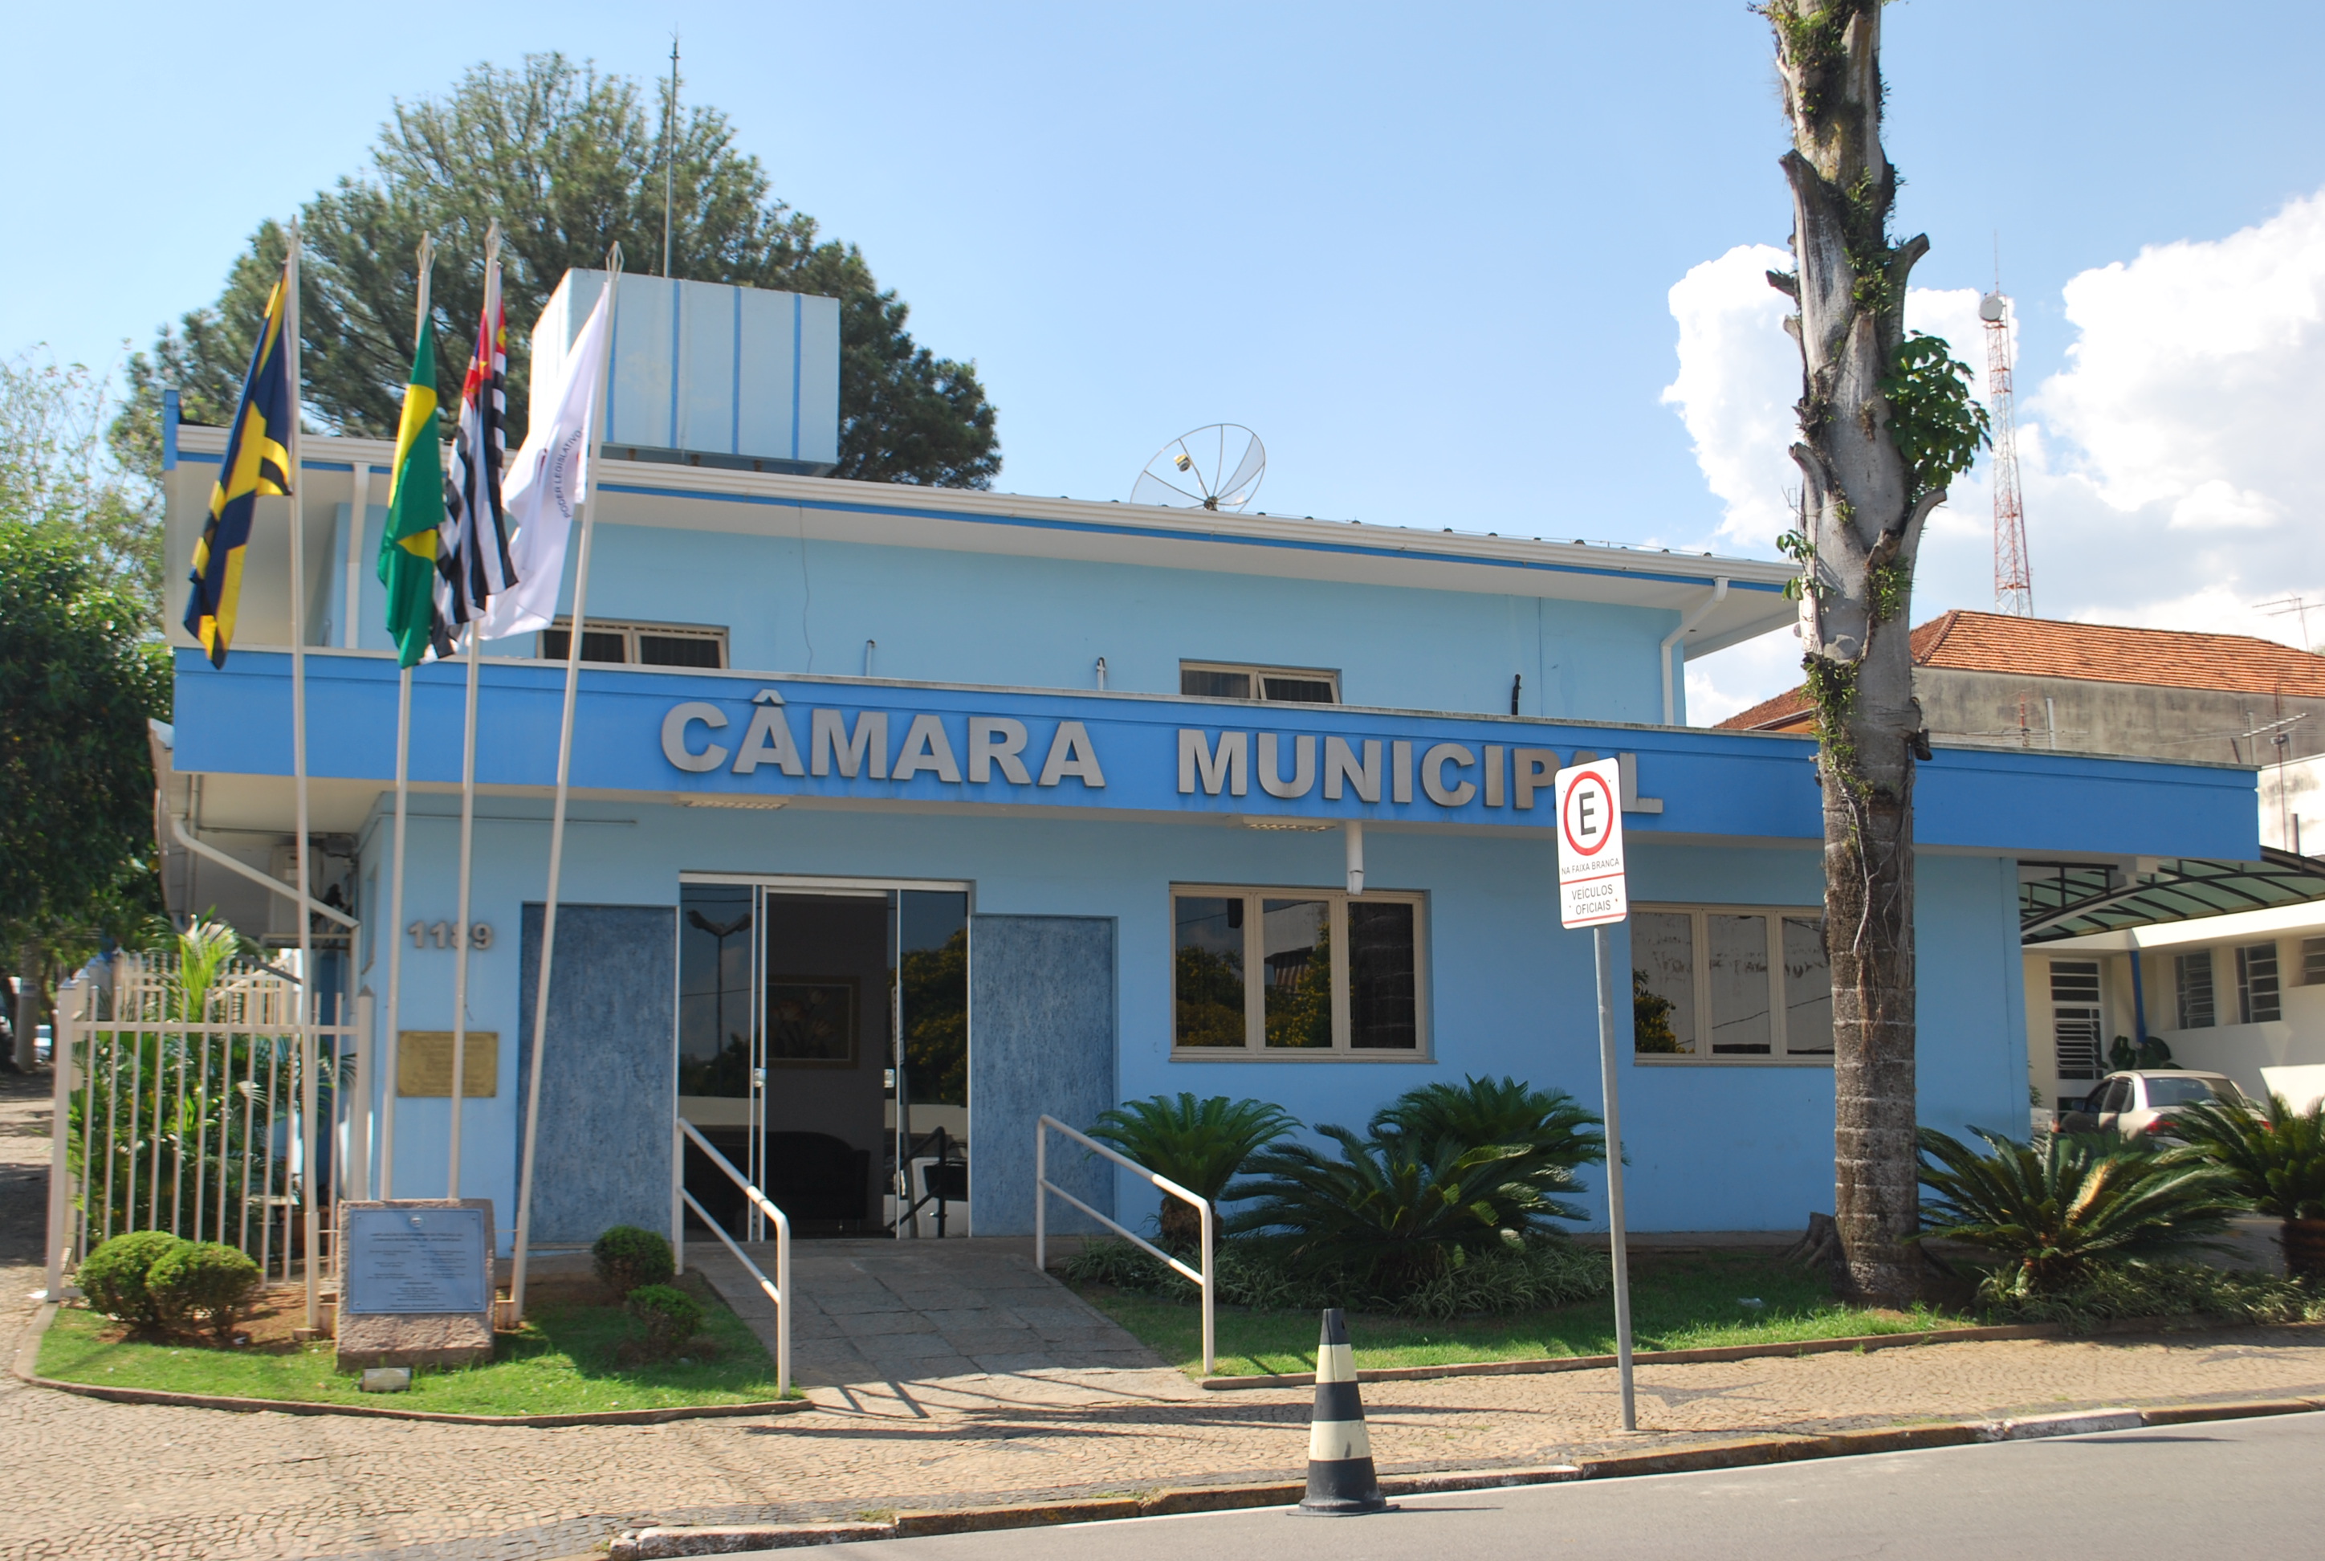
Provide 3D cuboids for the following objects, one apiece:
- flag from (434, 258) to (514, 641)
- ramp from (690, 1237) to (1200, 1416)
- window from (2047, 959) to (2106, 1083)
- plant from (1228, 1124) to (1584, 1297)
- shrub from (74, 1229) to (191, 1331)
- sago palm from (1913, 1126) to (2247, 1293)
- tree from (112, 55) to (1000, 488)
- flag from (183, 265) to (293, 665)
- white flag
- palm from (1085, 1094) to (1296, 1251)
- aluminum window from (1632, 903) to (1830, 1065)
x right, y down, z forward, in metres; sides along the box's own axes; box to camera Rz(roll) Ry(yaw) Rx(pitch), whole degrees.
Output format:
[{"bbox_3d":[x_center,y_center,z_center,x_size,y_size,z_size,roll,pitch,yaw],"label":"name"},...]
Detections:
[{"bbox_3d":[-4.063,-1.914,14.856,0.480,2.270,0.350,3,-9,-21],"label":"flag"},{"bbox_3d":[-1.237,2.878,13.513,2.100,0.630,3.100,3,-9,-19],"label":"ramp"},{"bbox_3d":[12.691,3.335,35.002,0.899,1.633,0.100,3,-9,-21],"label":"window"},{"bbox_3d":[1.428,2.521,14.809,1.974,1.013,1.848,0,-8,0],"label":"plant"},{"bbox_3d":[-5.642,2.737,13.850,0.620,0.540,0.620,3,-9,-21],"label":"shrub"},{"bbox_3d":[5.825,2.737,16.044,1.954,1.086,1.829,3,-9,-19],"label":"sago palm"},{"bbox_3d":[-9.025,-2.230,36.596,13.286,17.460,12.622,3,-9,-21],"label":"tree"},{"bbox_3d":[-5.040,-1.742,13.779,0.576,2.246,0.350,3,-9,-21],"label":"flag"},{"bbox_3d":[-3.675,-1.908,15.063,0.770,2.120,0.350,3,-9,-21],"label":"white flag"},{"bbox_3d":[0.190,2.586,16.477,1.340,1.070,1.300,-1,-8,0],"label":"palm"},{"bbox_3d":[3.955,1.401,17.322,1.670,1.100,0.100,3,-9,-19],"label":"aluminum window"}]

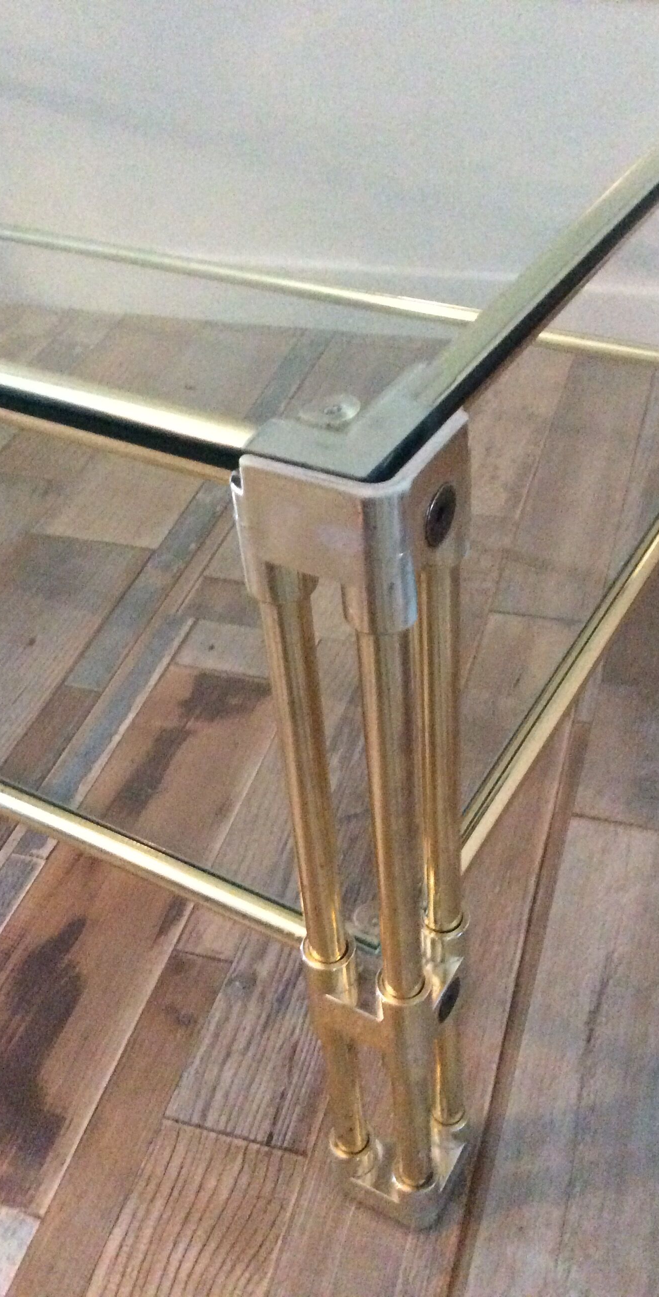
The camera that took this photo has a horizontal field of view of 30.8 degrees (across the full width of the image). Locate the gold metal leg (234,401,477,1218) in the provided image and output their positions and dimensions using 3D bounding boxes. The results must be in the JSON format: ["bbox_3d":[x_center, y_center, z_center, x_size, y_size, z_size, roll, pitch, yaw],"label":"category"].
[{"bbox_3d":[0.021,0.099,0.469,0.055,0.420,0.055,18,46,26],"label":"gold metal leg"}]

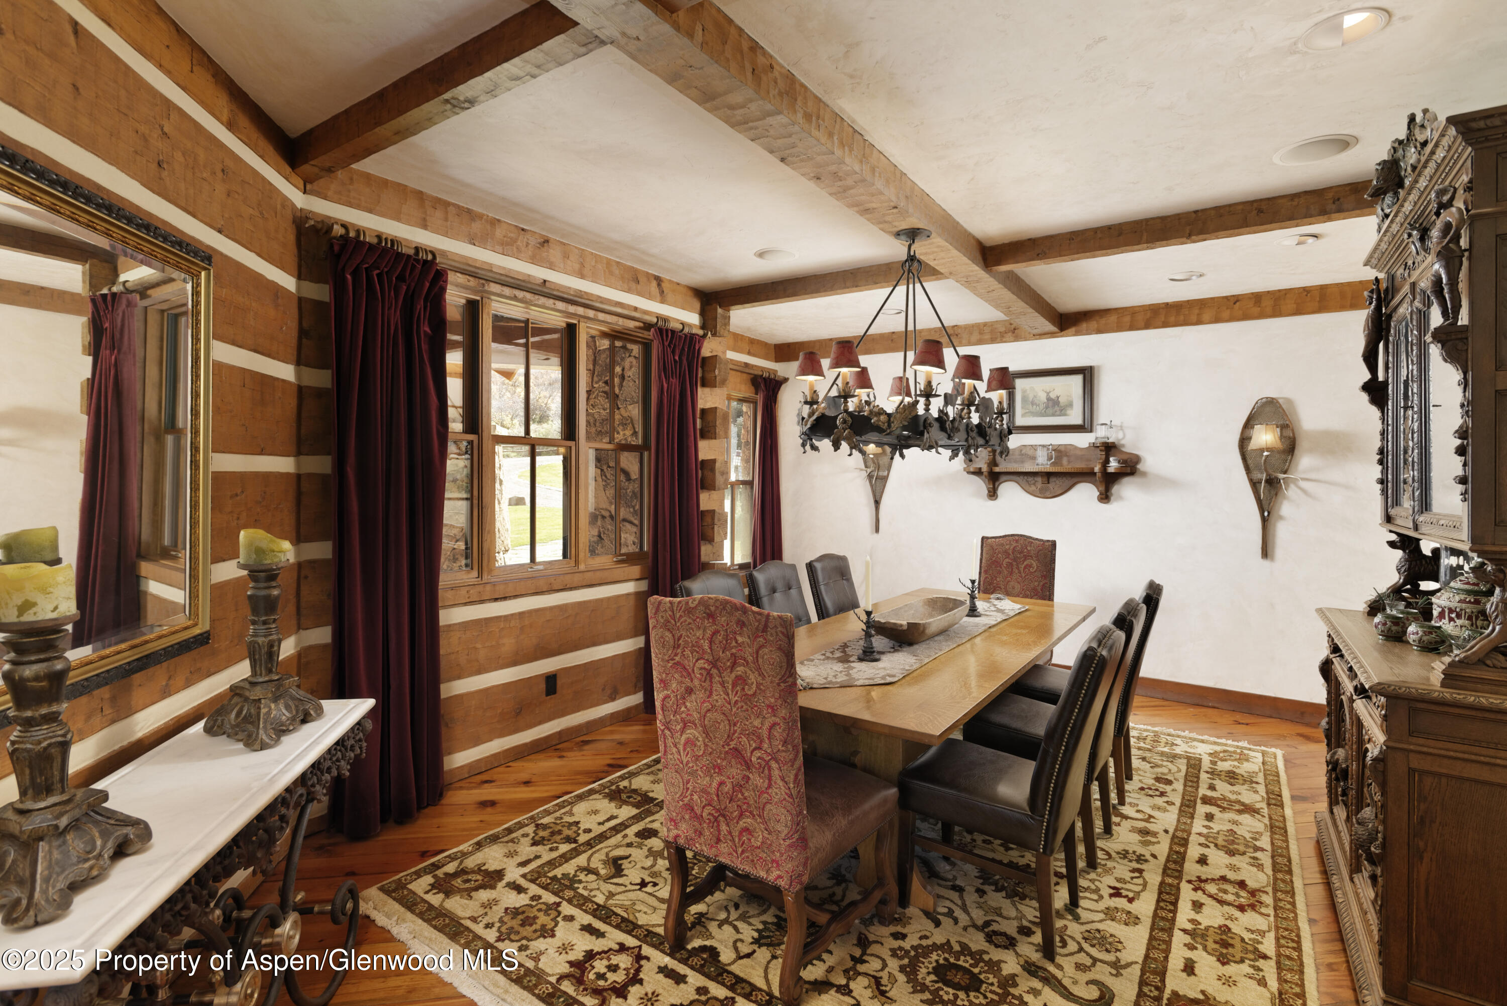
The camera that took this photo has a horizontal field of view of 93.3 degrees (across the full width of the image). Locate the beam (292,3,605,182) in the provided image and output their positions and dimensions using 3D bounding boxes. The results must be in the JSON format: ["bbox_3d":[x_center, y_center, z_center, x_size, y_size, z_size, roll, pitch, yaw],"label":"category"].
[{"bbox_3d":[-1.044,-1.282,2.261,1.660,0.113,0.100,3,3,35],"label":"beam"}]

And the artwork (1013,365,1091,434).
[{"bbox_3d":[2.236,-0.774,5.359,0.572,0.480,0.035,2,2,35],"label":"artwork"}]

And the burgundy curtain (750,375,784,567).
[{"bbox_3d":[0.112,0.081,6.365,0.150,2.416,0.438,2,2,35],"label":"burgundy curtain"}]

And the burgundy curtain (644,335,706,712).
[{"bbox_3d":[-0.489,0.124,4.546,0.160,2.416,0.496,2,2,35],"label":"burgundy curtain"}]

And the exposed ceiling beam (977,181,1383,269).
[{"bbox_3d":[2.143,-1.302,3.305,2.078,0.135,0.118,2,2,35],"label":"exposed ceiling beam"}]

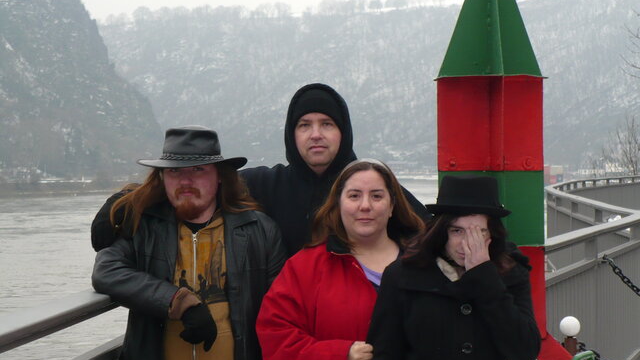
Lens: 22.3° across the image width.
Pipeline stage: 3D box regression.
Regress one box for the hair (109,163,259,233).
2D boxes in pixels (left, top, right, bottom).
[{"bbox_3d":[-0.376,0.040,4.520,0.410,0.225,0.250,0,1,2],"label":"hair"}]

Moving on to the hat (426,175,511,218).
[{"bbox_3d":[0.403,0.045,4.420,0.228,0.115,0.265,5,3,5],"label":"hat"}]

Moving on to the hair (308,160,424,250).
[{"bbox_3d":[0.131,0.068,4.500,0.315,0.260,0.240,0,1,2],"label":"hair"}]

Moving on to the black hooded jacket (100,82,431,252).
[{"bbox_3d":[-0.139,0.147,4.750,1.060,0.820,0.420,0,1,0],"label":"black hooded jacket"}]

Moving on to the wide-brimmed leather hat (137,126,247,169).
[{"bbox_3d":[-0.353,-0.093,4.500,0.298,0.120,0.330,-2,5,3],"label":"wide-brimmed leather hat"}]

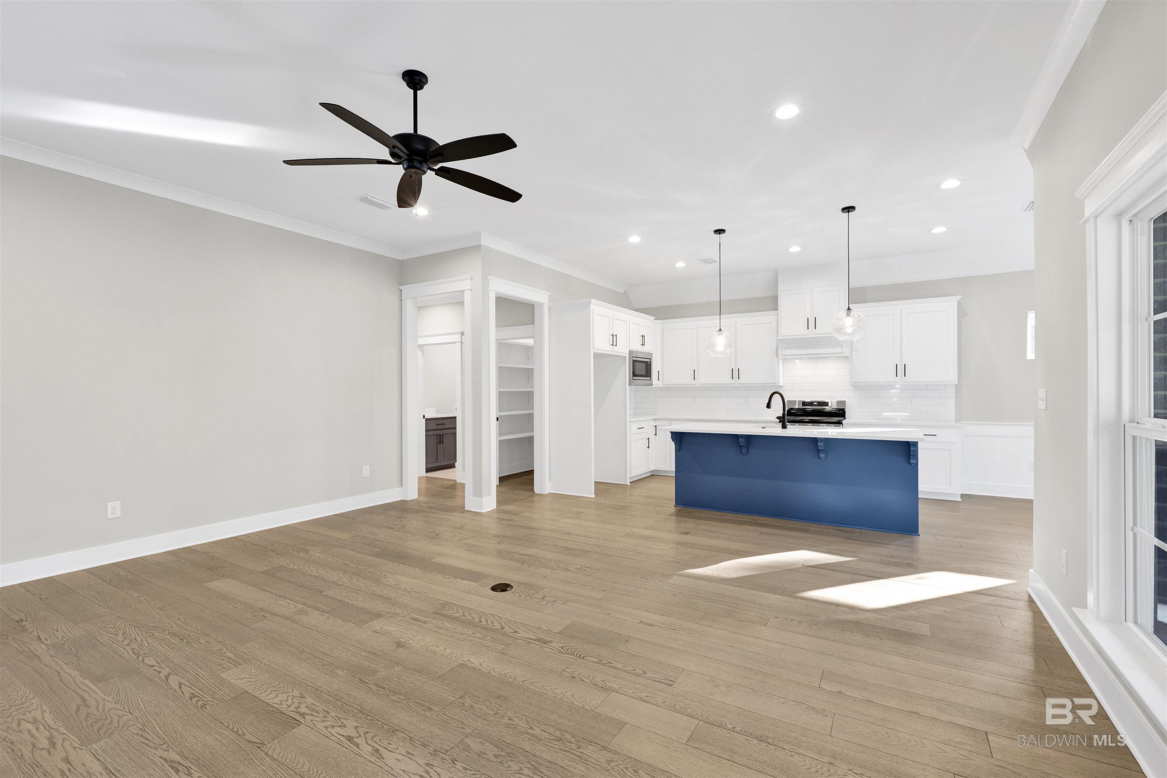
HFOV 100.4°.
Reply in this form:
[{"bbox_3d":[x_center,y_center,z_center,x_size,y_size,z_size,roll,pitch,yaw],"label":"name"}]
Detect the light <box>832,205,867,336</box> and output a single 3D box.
[{"bbox_3d":[2.606,-1.130,4.770,0.342,1.311,0.342,0,0,30],"label":"light"}]

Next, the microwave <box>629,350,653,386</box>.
[{"bbox_3d":[0.672,-0.293,7.296,0.420,0.500,0.760,0,0,32],"label":"microwave"}]

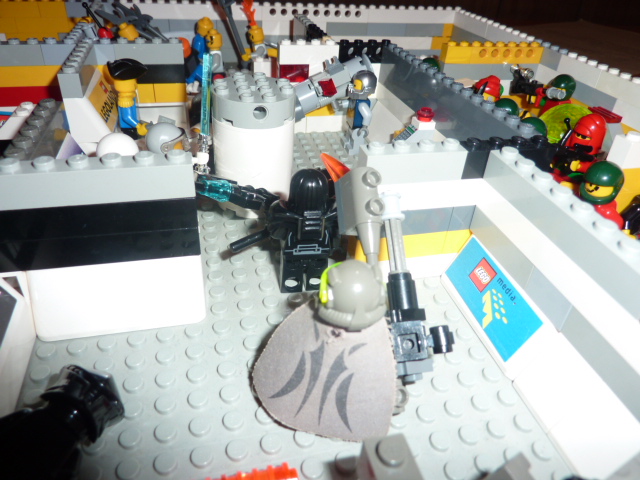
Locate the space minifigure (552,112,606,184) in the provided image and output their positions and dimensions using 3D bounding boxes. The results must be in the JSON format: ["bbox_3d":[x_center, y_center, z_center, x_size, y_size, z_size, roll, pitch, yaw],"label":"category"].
[{"bbox_3d":[0.105,-0.031,0.193,0.017,0.043,0.017,-19,40,-29],"label":"space minifigure"}]

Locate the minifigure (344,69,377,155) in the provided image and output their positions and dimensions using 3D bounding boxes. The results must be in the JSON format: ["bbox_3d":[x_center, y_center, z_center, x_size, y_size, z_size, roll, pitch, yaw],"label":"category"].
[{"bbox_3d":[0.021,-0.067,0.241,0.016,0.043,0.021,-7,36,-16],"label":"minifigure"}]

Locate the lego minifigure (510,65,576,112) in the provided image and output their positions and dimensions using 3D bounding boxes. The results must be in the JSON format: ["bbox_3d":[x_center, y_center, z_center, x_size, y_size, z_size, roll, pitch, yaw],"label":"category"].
[{"bbox_3d":[0.118,-0.070,0.255,0.032,0.047,0.020,0,35,-6],"label":"lego minifigure"}]

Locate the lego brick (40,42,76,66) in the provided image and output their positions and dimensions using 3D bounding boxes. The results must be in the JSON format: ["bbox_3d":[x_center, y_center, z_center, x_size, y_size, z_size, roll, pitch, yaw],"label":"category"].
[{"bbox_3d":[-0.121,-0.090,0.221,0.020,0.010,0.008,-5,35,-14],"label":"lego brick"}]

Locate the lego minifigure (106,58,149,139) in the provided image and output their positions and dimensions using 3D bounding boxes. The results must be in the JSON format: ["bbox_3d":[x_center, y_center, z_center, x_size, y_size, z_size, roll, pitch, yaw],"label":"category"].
[{"bbox_3d":[-0.088,-0.060,0.220,0.017,0.046,0.017,-5,35,-14],"label":"lego minifigure"}]

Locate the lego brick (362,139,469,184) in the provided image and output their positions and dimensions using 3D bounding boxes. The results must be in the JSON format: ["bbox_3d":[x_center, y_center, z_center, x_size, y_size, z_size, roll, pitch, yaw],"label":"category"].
[{"bbox_3d":[0.028,-0.024,0.141,0.032,0.011,0.008,-5,35,-14],"label":"lego brick"}]

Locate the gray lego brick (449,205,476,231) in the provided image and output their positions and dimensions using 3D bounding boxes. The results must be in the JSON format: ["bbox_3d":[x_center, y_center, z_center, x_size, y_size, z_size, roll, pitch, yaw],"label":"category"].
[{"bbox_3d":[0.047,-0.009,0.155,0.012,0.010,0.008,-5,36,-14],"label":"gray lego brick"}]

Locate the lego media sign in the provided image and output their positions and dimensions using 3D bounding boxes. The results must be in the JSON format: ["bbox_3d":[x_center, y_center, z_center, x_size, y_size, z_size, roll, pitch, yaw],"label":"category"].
[{"bbox_3d":[0.053,0.017,0.143,0.003,0.018,0.040,18,27,-27],"label":"lego media sign"}]

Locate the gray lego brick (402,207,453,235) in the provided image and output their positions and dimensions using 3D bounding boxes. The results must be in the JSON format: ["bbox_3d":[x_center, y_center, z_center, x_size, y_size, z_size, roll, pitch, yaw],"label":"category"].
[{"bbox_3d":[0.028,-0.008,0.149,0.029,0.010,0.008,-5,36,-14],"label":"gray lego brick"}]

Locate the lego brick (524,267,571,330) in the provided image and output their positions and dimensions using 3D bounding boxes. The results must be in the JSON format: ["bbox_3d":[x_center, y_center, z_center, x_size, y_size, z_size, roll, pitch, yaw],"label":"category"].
[{"bbox_3d":[0.064,0.015,0.124,0.008,0.010,0.016,-5,35,-14],"label":"lego brick"}]

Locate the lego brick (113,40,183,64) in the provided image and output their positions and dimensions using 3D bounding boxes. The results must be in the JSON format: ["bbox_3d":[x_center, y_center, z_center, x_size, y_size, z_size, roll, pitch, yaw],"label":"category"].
[{"bbox_3d":[-0.080,-0.089,0.219,0.032,0.011,0.008,-5,36,-14],"label":"lego brick"}]

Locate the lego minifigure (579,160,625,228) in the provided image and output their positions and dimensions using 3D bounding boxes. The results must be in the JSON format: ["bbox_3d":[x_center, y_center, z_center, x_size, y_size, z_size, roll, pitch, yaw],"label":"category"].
[{"bbox_3d":[0.094,-0.008,0.165,0.016,0.042,0.021,-2,35,-9],"label":"lego minifigure"}]

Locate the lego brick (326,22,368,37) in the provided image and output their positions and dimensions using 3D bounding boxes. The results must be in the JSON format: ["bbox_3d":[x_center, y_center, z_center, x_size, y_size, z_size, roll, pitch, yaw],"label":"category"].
[{"bbox_3d":[0.020,-0.161,0.353,0.032,0.010,0.008,-5,35,-14],"label":"lego brick"}]

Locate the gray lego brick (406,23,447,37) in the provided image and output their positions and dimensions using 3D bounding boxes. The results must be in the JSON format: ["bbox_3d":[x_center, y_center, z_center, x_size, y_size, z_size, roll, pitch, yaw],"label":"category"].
[{"bbox_3d":[0.079,-0.162,0.354,0.032,0.010,0.008,-5,36,-14],"label":"gray lego brick"}]

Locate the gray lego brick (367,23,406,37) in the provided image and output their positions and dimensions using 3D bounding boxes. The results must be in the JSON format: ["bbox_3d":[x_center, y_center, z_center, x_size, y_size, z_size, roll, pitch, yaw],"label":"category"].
[{"bbox_3d":[0.051,-0.164,0.360,0.032,0.010,0.008,-5,35,-14],"label":"gray lego brick"}]

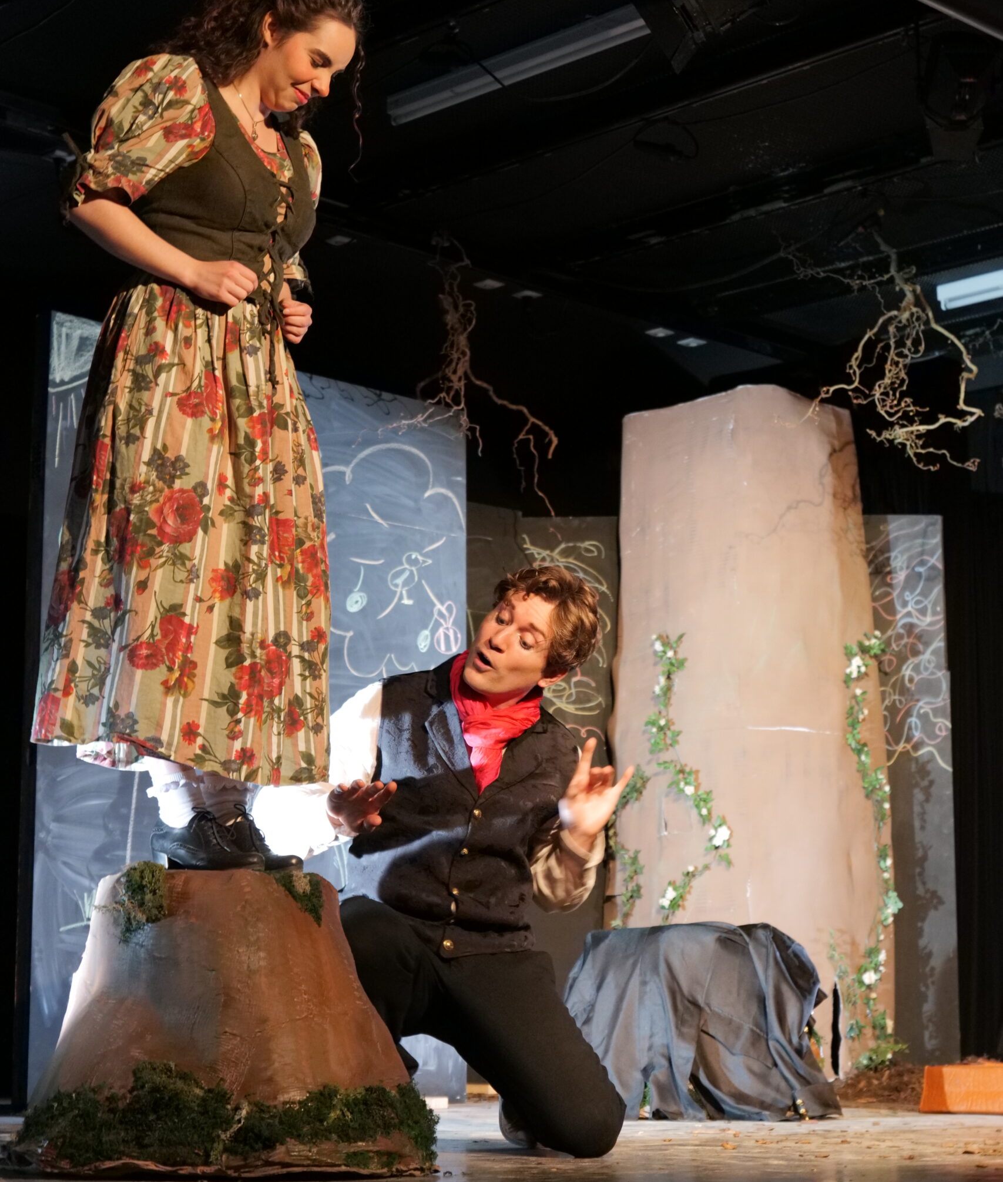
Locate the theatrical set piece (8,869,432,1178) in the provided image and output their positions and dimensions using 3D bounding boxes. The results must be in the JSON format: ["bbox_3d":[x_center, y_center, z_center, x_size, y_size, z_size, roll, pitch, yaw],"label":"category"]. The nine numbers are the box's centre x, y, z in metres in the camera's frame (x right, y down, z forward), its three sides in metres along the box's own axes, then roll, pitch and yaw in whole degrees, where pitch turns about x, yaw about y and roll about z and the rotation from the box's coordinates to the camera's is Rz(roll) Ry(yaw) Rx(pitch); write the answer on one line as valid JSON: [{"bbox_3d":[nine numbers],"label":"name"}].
[{"bbox_3d":[-0.478,0.747,4.387,0.730,0.510,0.690,0,-10,0],"label":"theatrical set piece"}]

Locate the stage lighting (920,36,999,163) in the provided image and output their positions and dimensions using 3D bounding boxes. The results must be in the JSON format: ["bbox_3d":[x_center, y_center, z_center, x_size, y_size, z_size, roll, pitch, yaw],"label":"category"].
[{"bbox_3d":[1.313,-1.419,7.199,0.250,0.300,0.340,-5,23,25],"label":"stage lighting"}]

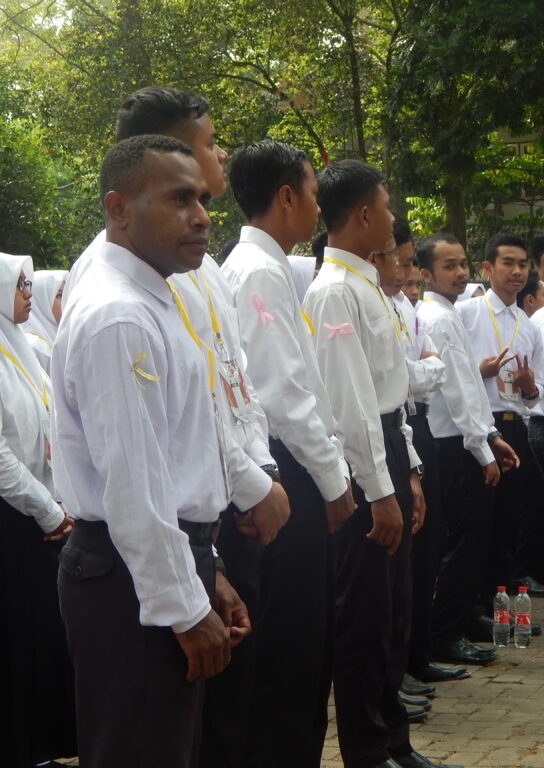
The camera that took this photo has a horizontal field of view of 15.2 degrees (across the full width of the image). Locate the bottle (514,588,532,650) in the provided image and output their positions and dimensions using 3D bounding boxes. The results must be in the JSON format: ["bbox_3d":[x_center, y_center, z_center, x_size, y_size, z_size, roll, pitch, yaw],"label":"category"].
[{"bbox_3d":[1.001,0.929,8.120,0.066,0.245,0.066,0,1,0],"label":"bottle"}]

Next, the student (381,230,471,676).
[{"bbox_3d":[0.537,0.240,7.480,0.360,1.670,0.480,0,1,30],"label":"student"}]

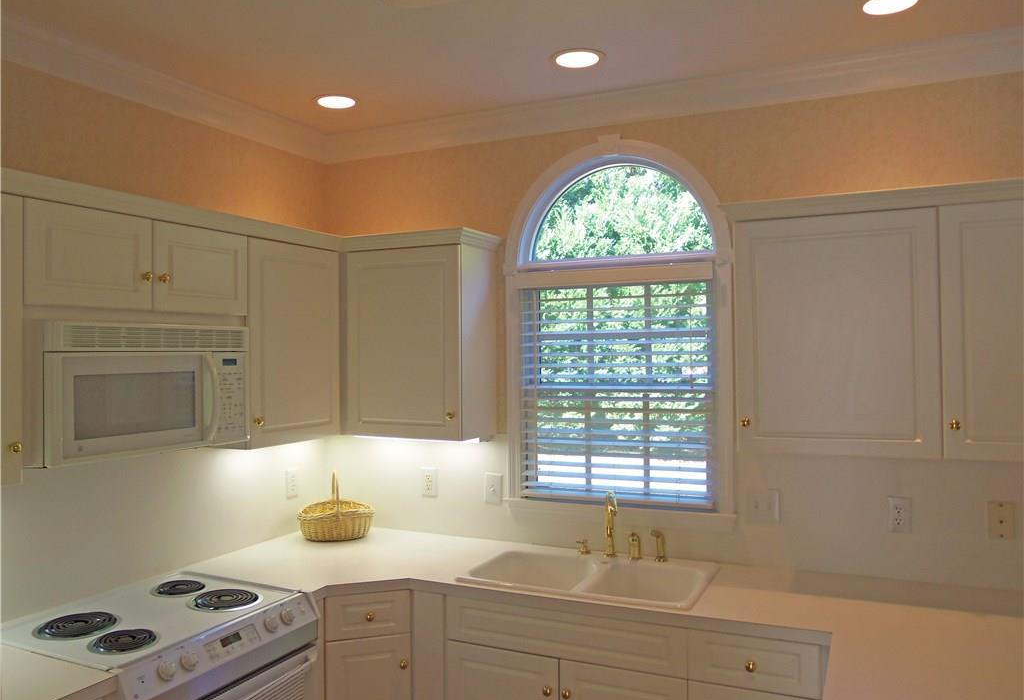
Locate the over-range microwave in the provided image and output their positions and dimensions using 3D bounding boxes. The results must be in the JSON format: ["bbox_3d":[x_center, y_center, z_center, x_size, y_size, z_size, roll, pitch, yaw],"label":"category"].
[{"bbox_3d":[-1.253,0.118,2.469,0.380,0.399,0.752,-1,0,25],"label":"over-range microwave"}]

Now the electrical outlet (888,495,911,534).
[{"bbox_3d":[1.334,0.566,2.647,0.076,0.124,0.009,-1,0,25],"label":"electrical outlet"}]

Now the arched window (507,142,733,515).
[{"bbox_3d":[0.413,-0.104,3.123,0.940,1.455,0.110,-1,0,25],"label":"arched window"}]

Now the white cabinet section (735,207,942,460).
[{"bbox_3d":[1.109,-0.048,2.648,0.617,0.786,0.320,-1,0,25],"label":"white cabinet section"}]

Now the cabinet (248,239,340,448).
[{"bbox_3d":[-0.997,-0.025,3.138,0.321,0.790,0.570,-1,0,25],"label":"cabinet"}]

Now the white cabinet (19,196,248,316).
[{"bbox_3d":[-1.279,-0.262,2.494,0.321,0.293,0.821,-1,0,25],"label":"white cabinet"}]

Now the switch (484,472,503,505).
[{"bbox_3d":[-0.081,0.604,3.333,0.077,0.121,0.015,-1,0,25],"label":"switch"}]

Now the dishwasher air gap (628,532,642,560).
[{"bbox_3d":[0.481,0.766,3.001,0.048,0.090,0.048,-1,0,25],"label":"dishwasher air gap"}]

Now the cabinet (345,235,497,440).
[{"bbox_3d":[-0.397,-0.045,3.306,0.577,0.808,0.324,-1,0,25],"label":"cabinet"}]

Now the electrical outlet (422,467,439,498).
[{"bbox_3d":[-0.367,0.596,3.459,0.076,0.124,0.009,-1,0,25],"label":"electrical outlet"}]

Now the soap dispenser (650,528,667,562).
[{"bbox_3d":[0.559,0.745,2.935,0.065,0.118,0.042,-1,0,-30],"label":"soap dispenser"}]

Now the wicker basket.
[{"bbox_3d":[-0.784,0.692,3.404,0.320,0.285,0.240,-1,0,-18],"label":"wicker basket"}]

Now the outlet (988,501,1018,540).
[{"bbox_3d":[1.631,0.566,2.554,0.077,0.121,0.010,-1,0,25],"label":"outlet"}]

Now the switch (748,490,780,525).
[{"bbox_3d":[0.941,0.585,2.867,0.116,0.121,0.013,-1,0,25],"label":"switch"}]

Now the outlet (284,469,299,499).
[{"bbox_3d":[-0.990,0.608,3.477,0.010,0.119,0.075,-1,0,25],"label":"outlet"}]

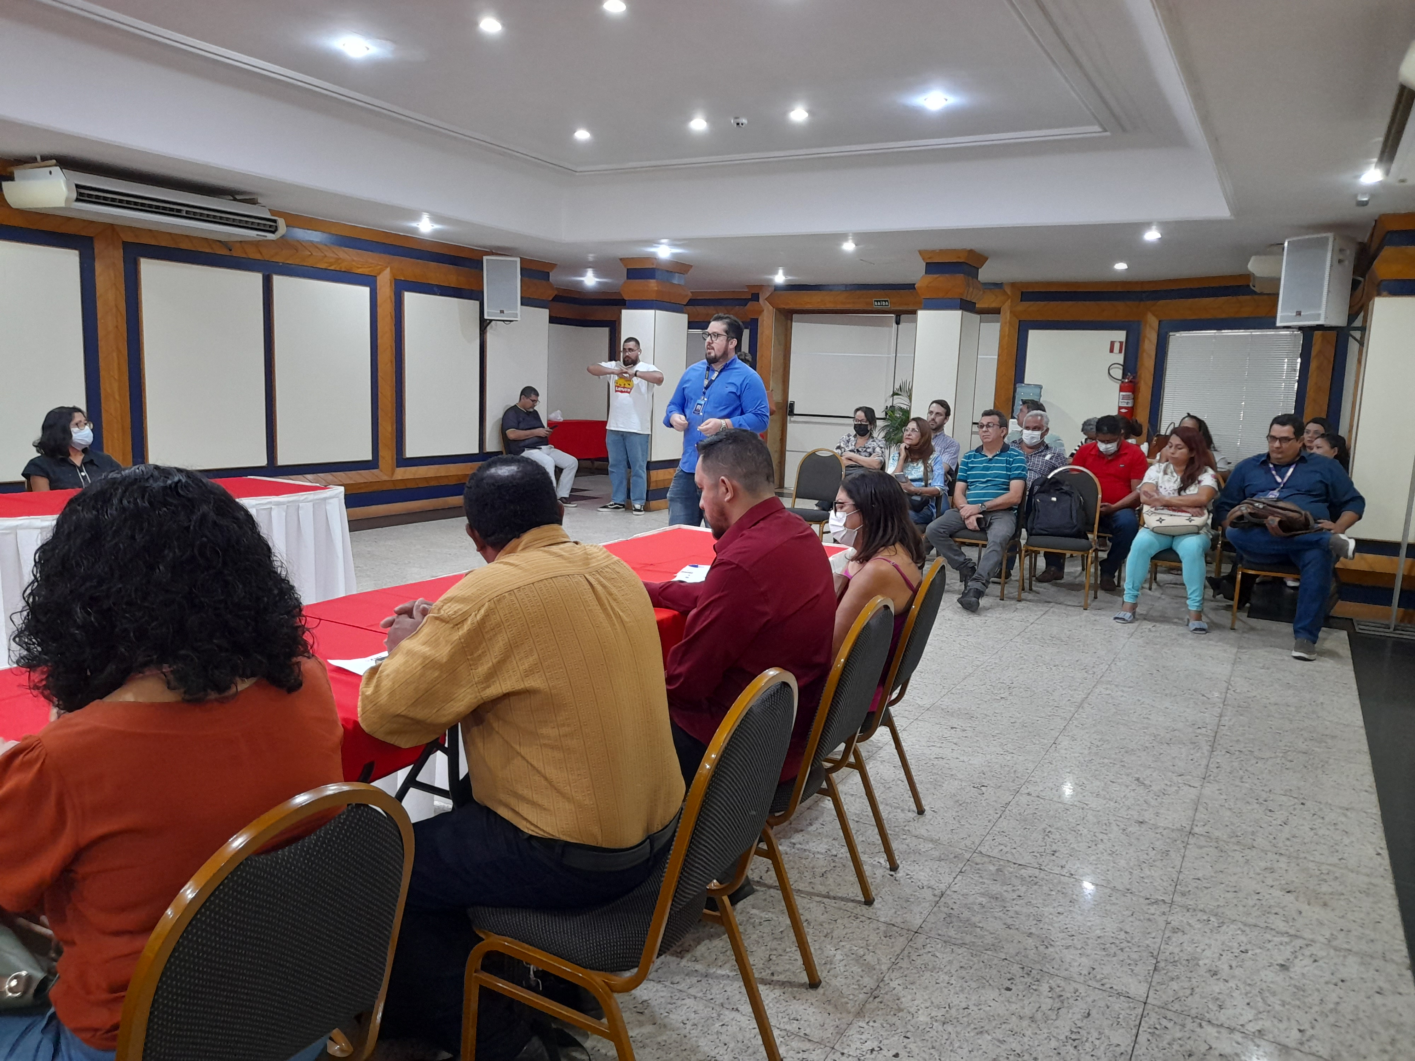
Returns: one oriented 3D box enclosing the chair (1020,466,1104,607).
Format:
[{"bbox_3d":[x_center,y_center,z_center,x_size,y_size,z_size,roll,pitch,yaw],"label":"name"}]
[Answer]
[{"bbox_3d":[2.431,0.023,6.959,0.460,0.905,0.550,7,9,29],"label":"chair"}]

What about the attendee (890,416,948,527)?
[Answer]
[{"bbox_3d":[1.369,-0.206,7.245,0.500,1.176,0.840,9,11,38],"label":"attendee"}]

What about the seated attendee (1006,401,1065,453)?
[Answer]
[{"bbox_3d":[2.702,-0.431,8.710,0.500,1.320,0.800,7,9,29],"label":"seated attendee"}]

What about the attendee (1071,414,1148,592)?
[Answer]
[{"bbox_3d":[2.960,-0.237,7.670,0.580,1.230,0.860,7,10,29],"label":"attendee"}]

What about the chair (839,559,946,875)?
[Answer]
[{"bbox_3d":[0.438,0.503,3.239,0.530,0.906,0.450,6,9,23],"label":"chair"}]

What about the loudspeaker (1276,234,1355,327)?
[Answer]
[{"bbox_3d":[4.231,-1.696,6.995,0.340,0.600,0.400,0,9,-15],"label":"loudspeaker"}]

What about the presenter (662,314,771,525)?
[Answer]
[{"bbox_3d":[0.037,-0.387,6.121,0.620,1.780,0.460,7,10,31],"label":"presenter"}]

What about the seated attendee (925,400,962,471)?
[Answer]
[{"bbox_3d":[1.755,-0.410,8.316,0.500,1.285,0.860,8,11,35],"label":"seated attendee"}]

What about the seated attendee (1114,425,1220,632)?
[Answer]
[{"bbox_3d":[2.960,-0.043,6.528,0.520,1.200,0.850,8,10,34],"label":"seated attendee"}]

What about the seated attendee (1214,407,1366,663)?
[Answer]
[{"bbox_3d":[3.429,-0.023,6.059,0.800,1.330,1.000,7,9,29],"label":"seated attendee"}]

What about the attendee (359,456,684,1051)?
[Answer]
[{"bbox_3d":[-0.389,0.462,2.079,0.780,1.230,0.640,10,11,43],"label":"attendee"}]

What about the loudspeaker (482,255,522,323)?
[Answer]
[{"bbox_3d":[-1.882,-2.217,9.380,0.345,0.585,0.330,2,9,-3],"label":"loudspeaker"}]

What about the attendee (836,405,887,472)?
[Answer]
[{"bbox_3d":[1.218,-0.410,8.536,0.480,1.220,0.800,7,10,32],"label":"attendee"}]

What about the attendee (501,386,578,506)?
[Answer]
[{"bbox_3d":[-1.584,-0.797,10.161,0.770,1.242,0.550,3,9,5],"label":"attendee"}]

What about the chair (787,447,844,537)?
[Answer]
[{"bbox_3d":[0.780,-0.168,7.750,0.450,0.903,0.520,7,10,31],"label":"chair"}]

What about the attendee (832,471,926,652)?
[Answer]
[{"bbox_3d":[0.360,0.359,3.242,0.740,1.155,0.480,6,9,25],"label":"attendee"}]

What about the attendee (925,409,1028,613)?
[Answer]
[{"bbox_3d":[1.813,-0.173,6.891,0.540,1.251,0.950,7,10,31],"label":"attendee"}]

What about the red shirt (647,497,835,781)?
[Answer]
[{"bbox_3d":[0.067,0.258,2.659,0.580,0.700,0.520,7,10,32],"label":"red shirt"}]

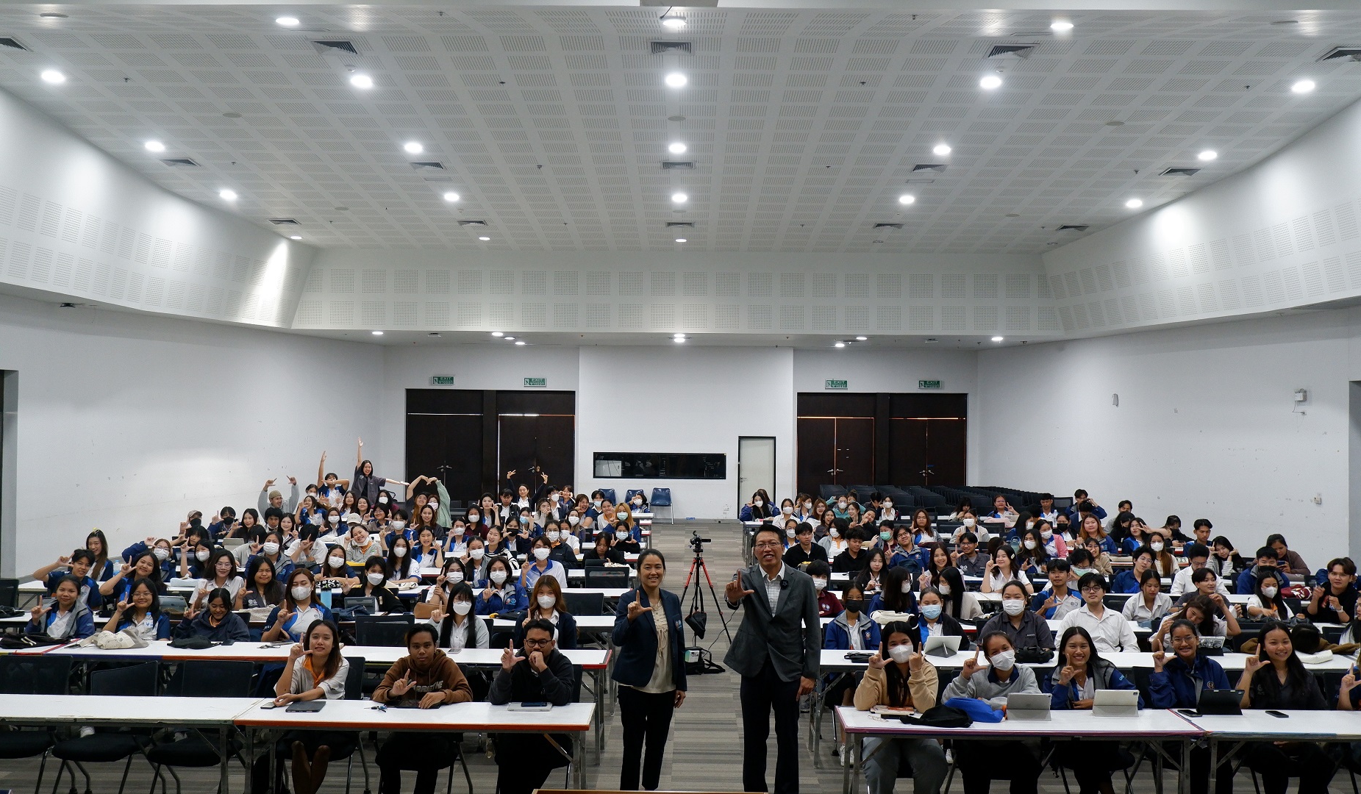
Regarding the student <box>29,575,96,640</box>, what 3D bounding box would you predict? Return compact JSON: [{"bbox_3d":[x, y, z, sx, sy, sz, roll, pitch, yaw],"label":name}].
[{"bbox_3d":[-4.765,1.970,10.028,0.500,1.230,0.750,1,-1,-12],"label":"student"}]

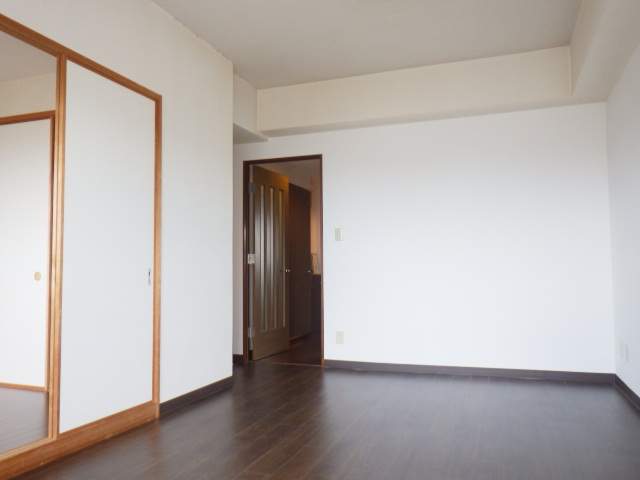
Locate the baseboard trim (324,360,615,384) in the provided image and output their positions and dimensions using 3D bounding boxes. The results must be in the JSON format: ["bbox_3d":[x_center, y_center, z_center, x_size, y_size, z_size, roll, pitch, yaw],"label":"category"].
[{"bbox_3d":[1.135,1.094,4.303,2.323,0.082,0.020,-2,-4,19],"label":"baseboard trim"}]

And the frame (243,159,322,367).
[{"bbox_3d":[-0.340,0.200,4.927,0.823,1.967,0.110,-2,-4,19],"label":"frame"}]

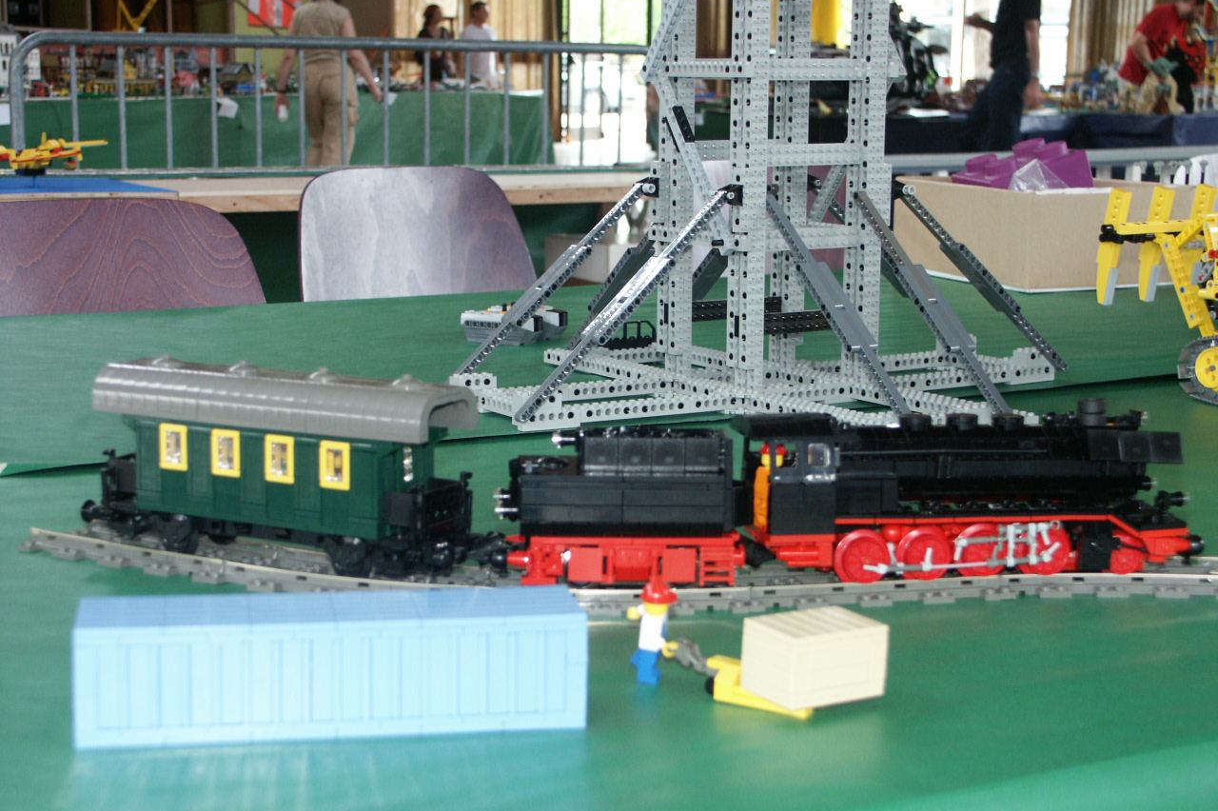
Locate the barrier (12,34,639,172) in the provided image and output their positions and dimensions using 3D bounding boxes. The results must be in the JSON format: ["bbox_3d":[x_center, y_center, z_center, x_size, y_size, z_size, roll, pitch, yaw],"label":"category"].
[{"bbox_3d":[-0.725,-0.535,5.770,2.030,1.100,0.450,-4,11,-27],"label":"barrier"}]

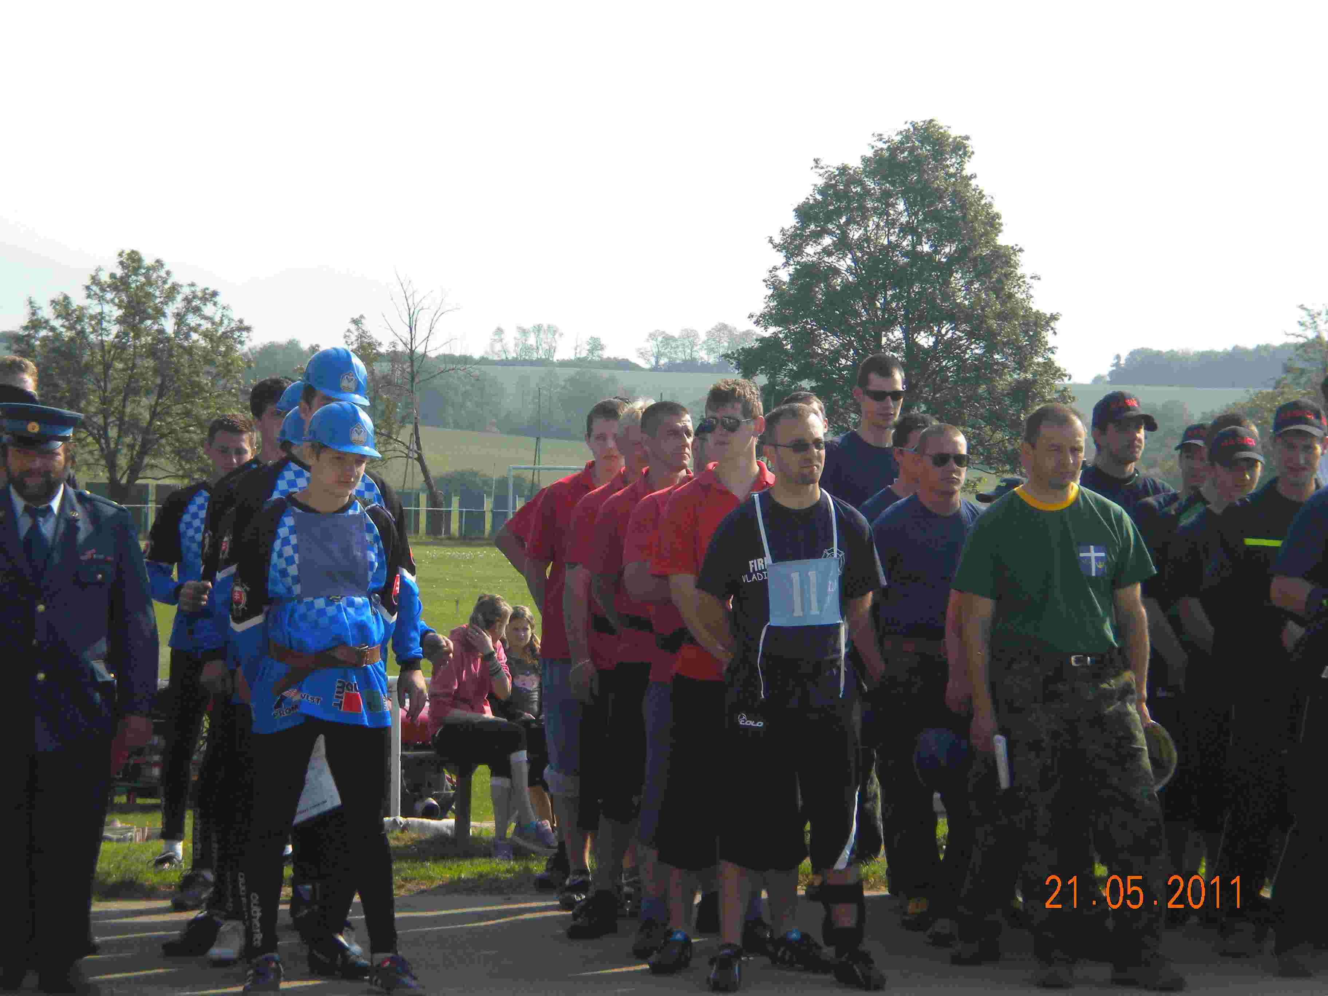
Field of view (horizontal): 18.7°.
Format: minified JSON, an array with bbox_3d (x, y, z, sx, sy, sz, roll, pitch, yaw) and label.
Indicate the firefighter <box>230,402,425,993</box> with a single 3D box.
[{"bbox_3d":[-1.039,0.603,12.350,0.570,1.780,0.420,0,1,-20],"label":"firefighter"}]

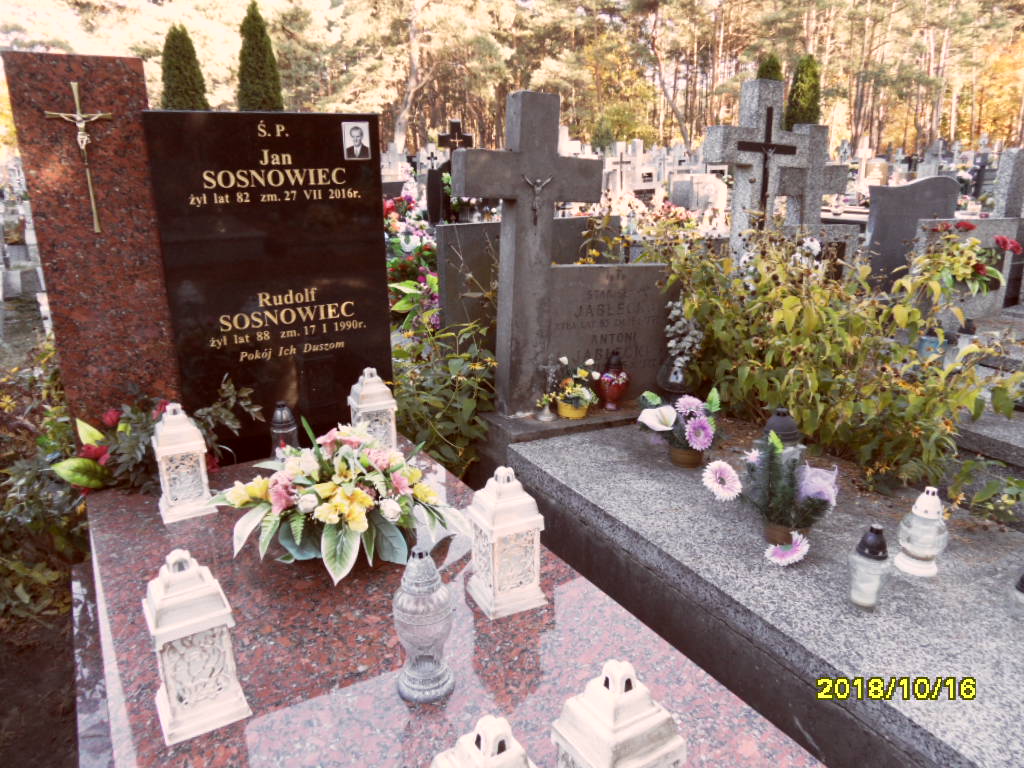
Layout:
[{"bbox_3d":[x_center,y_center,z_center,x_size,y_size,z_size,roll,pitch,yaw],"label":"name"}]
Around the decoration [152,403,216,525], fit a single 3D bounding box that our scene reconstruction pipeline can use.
[{"bbox_3d":[-0.953,0.208,2.041,0.142,0.326,0.142,-11,20,-30],"label":"decoration"}]

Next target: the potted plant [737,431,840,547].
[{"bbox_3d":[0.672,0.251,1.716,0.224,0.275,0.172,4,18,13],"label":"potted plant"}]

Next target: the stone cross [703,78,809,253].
[{"bbox_3d":[1.110,-0.778,3.312,0.570,1.170,0.110,-11,20,-30],"label":"stone cross"}]

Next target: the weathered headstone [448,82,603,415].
[{"bbox_3d":[0.052,-0.458,2.658,0.580,1.150,0.110,-7,19,-30],"label":"weathered headstone"}]

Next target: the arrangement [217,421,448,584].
[{"bbox_3d":[-0.454,0.280,1.783,0.560,0.340,0.420,-5,18,-15],"label":"arrangement"}]

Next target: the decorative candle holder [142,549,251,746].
[{"bbox_3d":[-0.575,0.446,1.279,0.142,0.326,0.142,-11,20,-30],"label":"decorative candle holder"}]

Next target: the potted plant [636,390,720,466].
[{"bbox_3d":[0.516,0.136,2.165,0.232,0.231,0.172,1,18,2],"label":"potted plant"}]

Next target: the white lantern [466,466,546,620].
[{"bbox_3d":[-0.013,0.302,1.440,0.126,0.293,0.126,-9,20,-26],"label":"white lantern"}]

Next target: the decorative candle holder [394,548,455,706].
[{"bbox_3d":[-0.151,0.394,1.192,0.102,0.266,0.102,0,18,0],"label":"decorative candle holder"}]

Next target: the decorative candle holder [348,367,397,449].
[{"bbox_3d":[-0.416,0.090,2.134,0.126,0.293,0.126,-9,20,-26],"label":"decorative candle holder"}]

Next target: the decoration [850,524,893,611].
[{"bbox_3d":[0.815,0.410,1.613,0.097,0.190,0.097,-11,20,-30],"label":"decoration"}]

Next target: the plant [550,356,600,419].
[{"bbox_3d":[0.224,0.007,2.506,0.155,0.201,0.129,-4,18,-14],"label":"plant"}]

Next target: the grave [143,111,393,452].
[{"bbox_3d":[-0.757,-0.303,2.357,0.700,1.110,0.080,-11,20,-30],"label":"grave"}]

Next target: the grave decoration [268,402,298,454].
[{"bbox_3d":[-0.693,0.144,2.143,0.083,0.188,0.083,-11,21,-30],"label":"grave decoration"}]

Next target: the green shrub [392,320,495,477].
[{"bbox_3d":[-0.217,0.068,2.253,0.310,0.516,0.284,-4,18,-14],"label":"green shrub"}]

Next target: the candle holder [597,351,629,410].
[{"bbox_3d":[0.365,-0.014,2.566,0.099,0.205,0.099,0,18,0],"label":"candle holder"}]

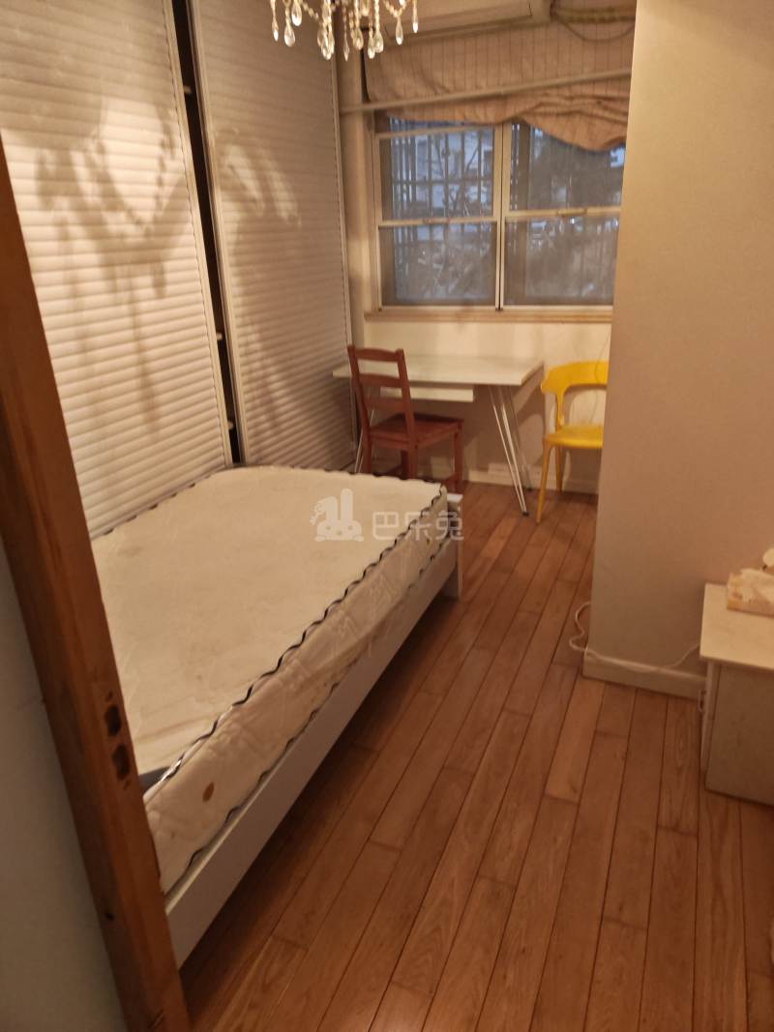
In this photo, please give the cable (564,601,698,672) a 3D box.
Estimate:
[{"bbox_3d":[0.867,0.397,2.497,0.430,0.200,0.460,6,22,22],"label":"cable"}]

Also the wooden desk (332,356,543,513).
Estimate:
[{"bbox_3d":[0.285,-0.472,4.043,1.077,0.745,0.483,7,24,22],"label":"wooden desk"}]

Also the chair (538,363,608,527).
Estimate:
[{"bbox_3d":[1.116,-0.392,3.777,0.540,0.770,0.530,6,22,22],"label":"chair"}]

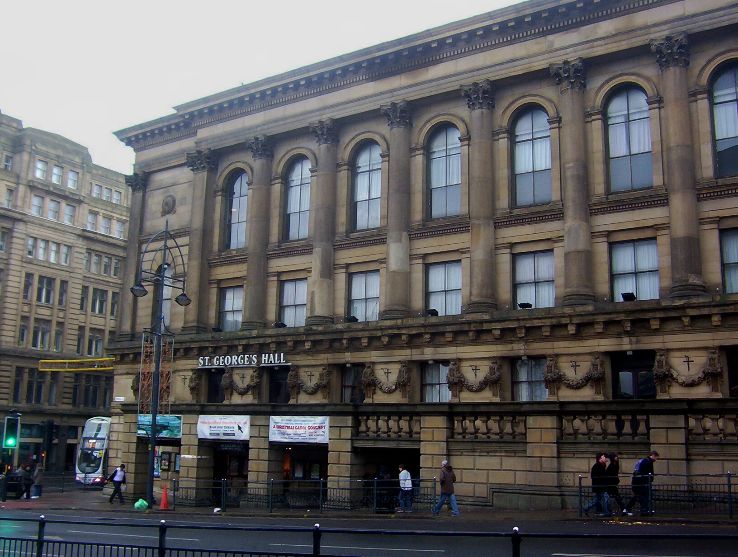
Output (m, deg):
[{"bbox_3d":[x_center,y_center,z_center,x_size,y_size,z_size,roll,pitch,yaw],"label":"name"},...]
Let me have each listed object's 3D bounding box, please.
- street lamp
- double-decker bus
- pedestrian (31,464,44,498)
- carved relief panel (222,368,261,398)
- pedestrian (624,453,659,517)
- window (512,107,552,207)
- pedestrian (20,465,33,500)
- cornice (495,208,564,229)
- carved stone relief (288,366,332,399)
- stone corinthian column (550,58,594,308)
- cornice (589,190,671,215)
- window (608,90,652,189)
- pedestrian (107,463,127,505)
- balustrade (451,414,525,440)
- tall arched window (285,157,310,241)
[{"bbox_3d":[-8.826,3.474,32.256,0.720,11.850,2.950,-6,-14,31],"label":"street lamp"},{"bbox_3d":[-14.867,11.991,53.077,2.520,4.370,10.500,-6,-14,31],"label":"double-decker bus"},{"bbox_3d":[-17.123,10.538,39.897,0.550,1.680,0.500,-6,-14,31],"label":"pedestrian"},{"bbox_3d":[-5.974,4.986,36.037,2.100,1.500,0.400,-6,-14,31],"label":"carved relief panel"},{"bbox_3d":[7.586,5.712,21.467,0.850,1.730,0.550,-6,-14,31],"label":"pedestrian"},{"bbox_3d":[6.661,-4.996,31.324,1.700,4.200,0.250,-6,-14,31],"label":"window"},{"bbox_3d":[-17.019,10.187,38.479,0.600,1.700,0.550,-6,-14,31],"label":"pedestrian"},{"bbox_3d":[6.655,-2.436,31.676,3.100,0.470,0.380,-6,-14,31],"label":"cornice"},{"bbox_3d":[-2.569,4.561,33.767,2.150,1.500,0.380,-6,-14,31],"label":"carved stone relief"},{"bbox_3d":[7.849,-3.757,29.589,1.220,9.700,1.000,-6,-14,32],"label":"stone corinthian column"},{"bbox_3d":[9.593,-2.762,28.377,2.800,0.470,0.450,-6,-14,32],"label":"cornice"},{"bbox_3d":[10.022,-5.390,29.561,1.650,4.100,0.300,-6,-14,31],"label":"window"},{"bbox_3d":[-10.774,8.816,32.955,0.700,1.680,0.550,-10,-16,42],"label":"pedestrian"},{"bbox_3d":[4.249,5.215,26.883,2.970,0.950,0.380,-6,-14,31],"label":"balustrade"},{"bbox_3d":[-3.369,-3.906,37.424,1.700,4.200,0.250,-6,-14,31],"label":"tall arched window"}]

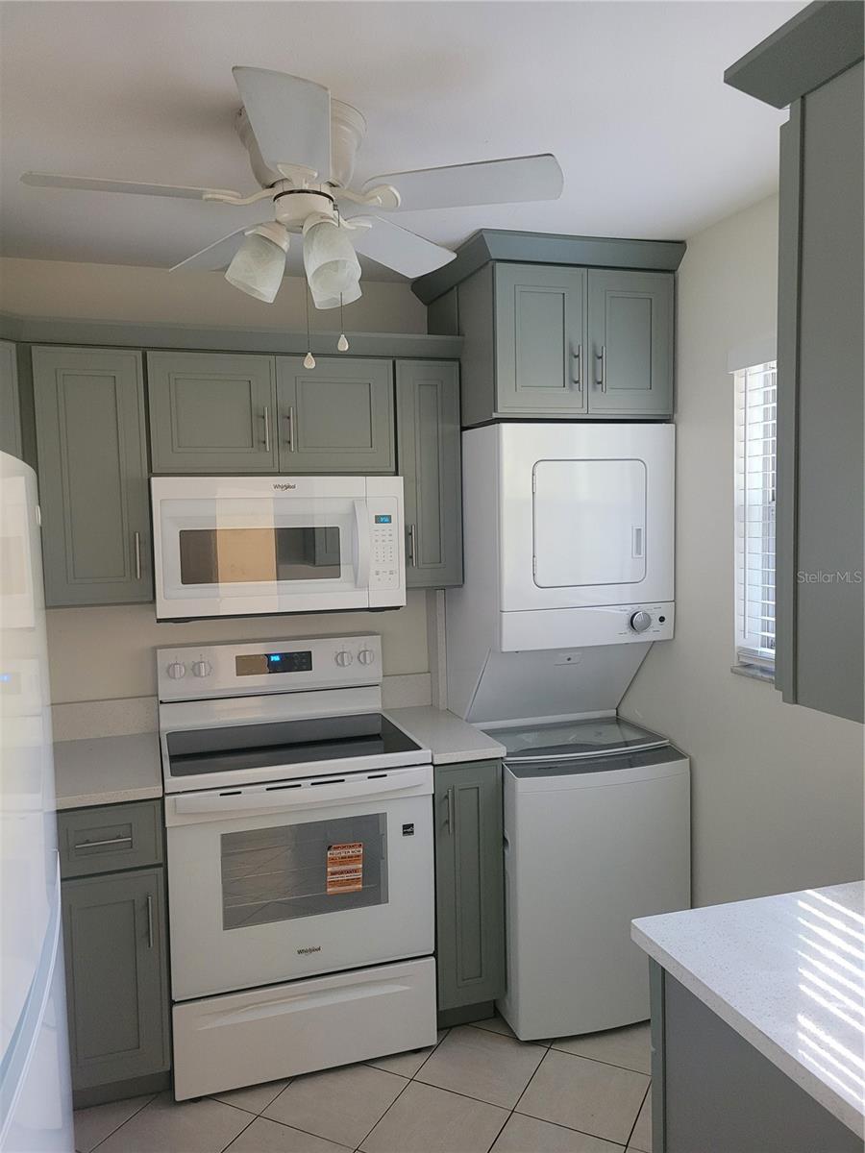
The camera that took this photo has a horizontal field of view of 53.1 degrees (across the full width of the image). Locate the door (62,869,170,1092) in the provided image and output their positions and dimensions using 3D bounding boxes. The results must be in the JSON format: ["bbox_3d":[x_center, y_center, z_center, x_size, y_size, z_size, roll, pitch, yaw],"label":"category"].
[{"bbox_3d":[-0.871,1.087,2.347,0.296,0.579,0.022,-3,5,-18],"label":"door"}]

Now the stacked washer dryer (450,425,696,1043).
[{"bbox_3d":[0.436,0.458,2.930,0.606,1.880,0.675,-3,5,-18],"label":"stacked washer dryer"}]

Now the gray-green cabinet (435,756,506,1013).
[{"bbox_3d":[0.025,0.976,2.953,0.228,0.870,0.601,-2,5,-18],"label":"gray-green cabinet"}]

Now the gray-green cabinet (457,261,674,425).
[{"bbox_3d":[0.426,-0.711,2.772,0.610,0.450,0.315,-3,5,-18],"label":"gray-green cabinet"}]

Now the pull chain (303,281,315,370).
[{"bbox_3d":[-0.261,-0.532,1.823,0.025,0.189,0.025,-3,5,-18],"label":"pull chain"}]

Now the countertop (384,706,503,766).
[{"bbox_3d":[0.017,0.517,2.899,0.227,0.030,0.636,-3,5,-18],"label":"countertop"}]

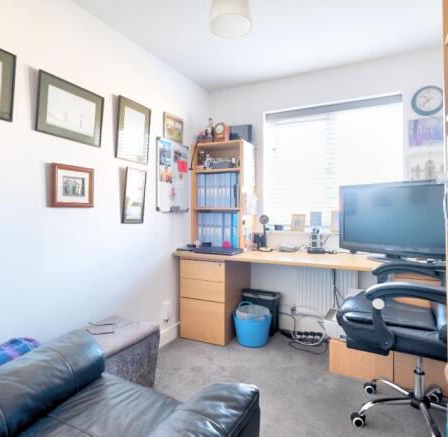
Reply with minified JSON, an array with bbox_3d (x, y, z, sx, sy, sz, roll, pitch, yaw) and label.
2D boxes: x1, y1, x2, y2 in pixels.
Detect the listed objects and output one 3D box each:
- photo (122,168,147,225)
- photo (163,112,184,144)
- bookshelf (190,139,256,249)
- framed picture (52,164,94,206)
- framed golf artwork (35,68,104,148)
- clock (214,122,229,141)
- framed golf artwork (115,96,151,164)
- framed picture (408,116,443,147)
[{"bbox_3d":[-0.648,-0.158,2.099,0.025,0.388,0.197,5,3,27],"label":"photo"},{"bbox_3d":[-0.442,-0.768,2.509,0.025,0.218,0.284,3,4,27],"label":"photo"},{"bbox_3d":[0.002,-0.216,2.826,0.535,0.975,0.330,1,2,26],"label":"bookshelf"},{"bbox_3d":[-0.871,-0.181,1.688,0.030,0.237,0.251,2,3,27],"label":"framed picture"},{"bbox_3d":[-0.866,-0.604,1.660,0.025,0.309,0.396,6,4,27],"label":"framed golf artwork"},{"bbox_3d":[-0.021,-0.796,2.754,0.108,0.185,0.080,1,2,26],"label":"clock"},{"bbox_3d":[-0.647,-0.614,2.078,0.025,0.406,0.306,7,4,27],"label":"framed golf artwork"},{"bbox_3d":[1.591,-0.661,2.230,0.280,0.205,0.020,1,2,26],"label":"framed picture"}]

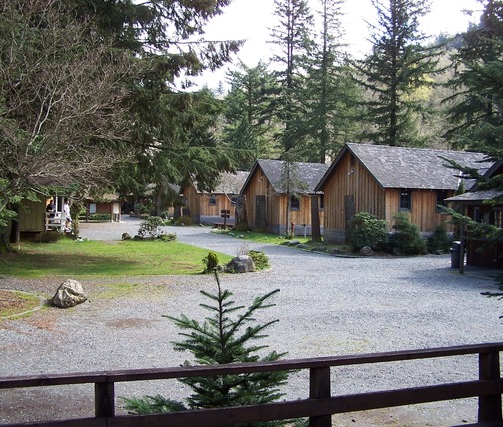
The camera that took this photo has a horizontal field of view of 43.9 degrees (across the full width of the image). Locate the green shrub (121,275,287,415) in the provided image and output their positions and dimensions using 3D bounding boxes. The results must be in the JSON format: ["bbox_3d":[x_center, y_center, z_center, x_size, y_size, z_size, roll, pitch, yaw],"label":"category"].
[{"bbox_3d":[-0.256,1.128,5.000,1.376,1.312,1.350,1,1,0],"label":"green shrub"}]

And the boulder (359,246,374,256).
[{"bbox_3d":[4.636,1.513,25.093,0.570,0.351,0.485,0,1,10],"label":"boulder"}]

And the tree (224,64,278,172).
[{"bbox_3d":[-0.115,-8.297,72.000,6.453,18.207,6.300,1,1,0],"label":"tree"}]

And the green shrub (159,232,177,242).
[{"bbox_3d":[-4.617,1.321,34.827,0.987,0.435,0.839,0,1,-8],"label":"green shrub"}]

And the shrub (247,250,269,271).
[{"bbox_3d":[0.225,1.429,19.211,0.661,0.564,0.628,0,1,1],"label":"shrub"}]

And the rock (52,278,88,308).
[{"bbox_3d":[-3.489,1.524,11.978,0.690,0.556,0.600,1,1,0],"label":"rock"}]

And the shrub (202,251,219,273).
[{"bbox_3d":[-1.188,1.410,18.253,0.511,0.599,0.486,0,1,-4],"label":"shrub"}]

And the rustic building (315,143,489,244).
[{"bbox_3d":[10.104,-1.003,35.472,11.500,5.264,6.049,0,1,-27],"label":"rustic building"}]

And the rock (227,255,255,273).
[{"bbox_3d":[-0.292,1.455,18.269,0.819,0.512,0.700,1,1,0],"label":"rock"}]

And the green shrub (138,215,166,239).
[{"bbox_3d":[-5.452,0.763,34.064,1.527,1.199,1.300,1,1,0],"label":"green shrub"}]

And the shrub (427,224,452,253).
[{"bbox_3d":[8.257,1.094,27.422,1.054,1.196,1.001,1,1,17],"label":"shrub"}]

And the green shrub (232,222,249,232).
[{"bbox_3d":[-0.759,0.948,43.086,1.241,0.655,1.100,1,1,0],"label":"green shrub"}]

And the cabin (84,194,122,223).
[{"bbox_3d":[-13.636,-0.473,57.372,3.030,2.544,2.400,1,1,3],"label":"cabin"}]

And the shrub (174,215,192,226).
[{"bbox_3d":[-5.600,0.568,50.705,1.461,0.974,1.300,1,1,0],"label":"shrub"}]

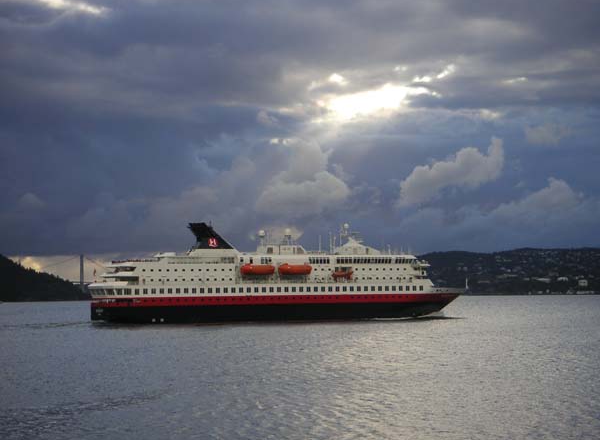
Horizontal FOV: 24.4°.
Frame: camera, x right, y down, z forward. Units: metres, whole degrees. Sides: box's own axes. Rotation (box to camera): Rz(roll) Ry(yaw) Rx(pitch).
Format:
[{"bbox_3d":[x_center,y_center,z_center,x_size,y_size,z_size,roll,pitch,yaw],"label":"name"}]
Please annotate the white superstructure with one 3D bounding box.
[{"bbox_3d":[-6.543,12.126,421.644,113.500,21.800,19.500,1,-3,-27],"label":"white superstructure"}]

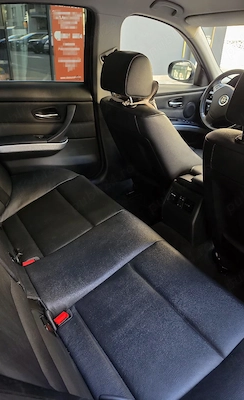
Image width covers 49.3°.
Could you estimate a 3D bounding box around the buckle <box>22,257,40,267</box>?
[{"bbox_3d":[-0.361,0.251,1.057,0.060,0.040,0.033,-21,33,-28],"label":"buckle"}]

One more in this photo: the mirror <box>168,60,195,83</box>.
[{"bbox_3d":[0.460,-0.993,2.055,0.120,0.155,0.220,-18,32,-39],"label":"mirror"}]

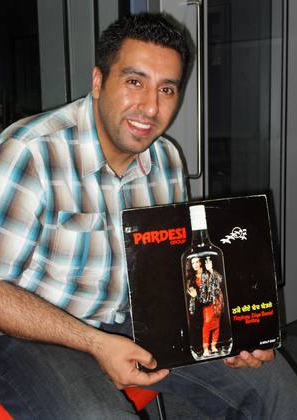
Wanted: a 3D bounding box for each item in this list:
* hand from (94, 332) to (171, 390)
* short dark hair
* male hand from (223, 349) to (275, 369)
[{"bbox_3d":[-0.034,0.285,1.265,0.155,0.090,0.095,21,6,-6],"label":"hand"},{"bbox_3d":[-0.009,-0.298,1.270,0.178,0.155,0.205,9,5,-17],"label":"short dark hair"},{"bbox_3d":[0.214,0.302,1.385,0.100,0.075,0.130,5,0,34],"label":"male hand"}]

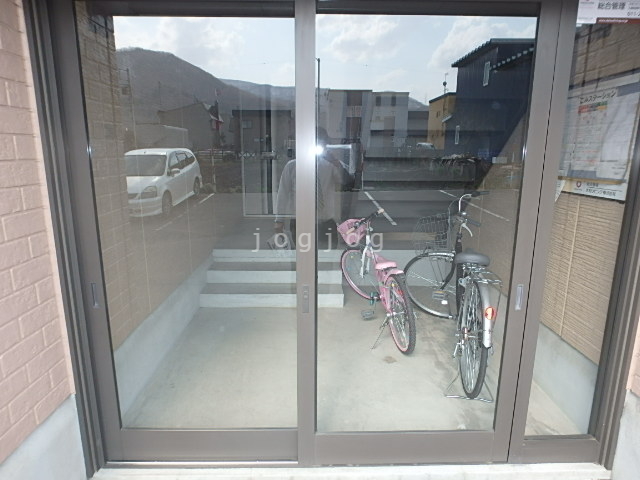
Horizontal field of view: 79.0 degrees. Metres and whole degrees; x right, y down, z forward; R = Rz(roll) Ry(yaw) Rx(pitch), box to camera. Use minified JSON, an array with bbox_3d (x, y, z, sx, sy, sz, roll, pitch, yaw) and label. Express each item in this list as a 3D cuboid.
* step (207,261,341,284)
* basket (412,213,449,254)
[{"bbox_3d":[-0.485,0.363,4.310,1.430,0.140,0.350,0,12,-1],"label":"step"},{"bbox_3d":[0.965,-0.042,3.310,0.280,0.230,0.340,-4,22,30],"label":"basket"}]

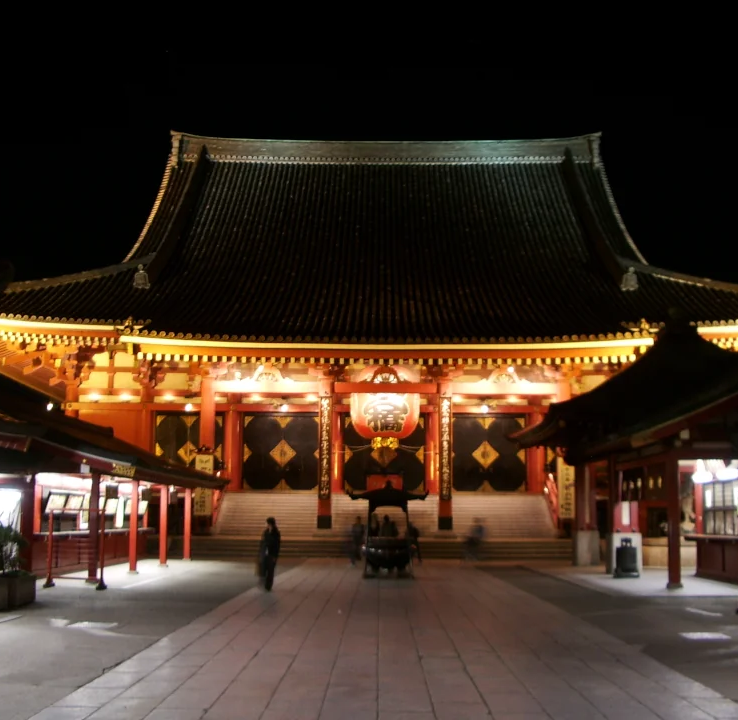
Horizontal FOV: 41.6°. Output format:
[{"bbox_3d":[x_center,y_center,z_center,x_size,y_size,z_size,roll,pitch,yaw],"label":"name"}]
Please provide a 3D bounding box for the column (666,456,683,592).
[{"bbox_3d":[7.780,4.090,24.733,0.360,3.357,0.360,0,-8,1],"label":"column"}]

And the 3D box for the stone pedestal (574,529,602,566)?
[{"bbox_3d":[8.209,7.073,36.549,0.840,1.262,0.820,0,-8,1],"label":"stone pedestal"}]

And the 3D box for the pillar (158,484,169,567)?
[{"bbox_3d":[-7.101,5.703,33.570,0.320,2.770,0.320,0,-8,1],"label":"pillar"}]

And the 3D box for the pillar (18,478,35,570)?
[{"bbox_3d":[-9.024,4.392,25.723,0.220,2.780,0.220,0,-9,1],"label":"pillar"}]

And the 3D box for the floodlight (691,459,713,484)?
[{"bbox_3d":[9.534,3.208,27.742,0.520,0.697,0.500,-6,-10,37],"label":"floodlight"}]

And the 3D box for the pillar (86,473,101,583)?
[{"bbox_3d":[-7.157,4.336,25.307,0.200,2.780,0.200,0,-9,1],"label":"pillar"}]

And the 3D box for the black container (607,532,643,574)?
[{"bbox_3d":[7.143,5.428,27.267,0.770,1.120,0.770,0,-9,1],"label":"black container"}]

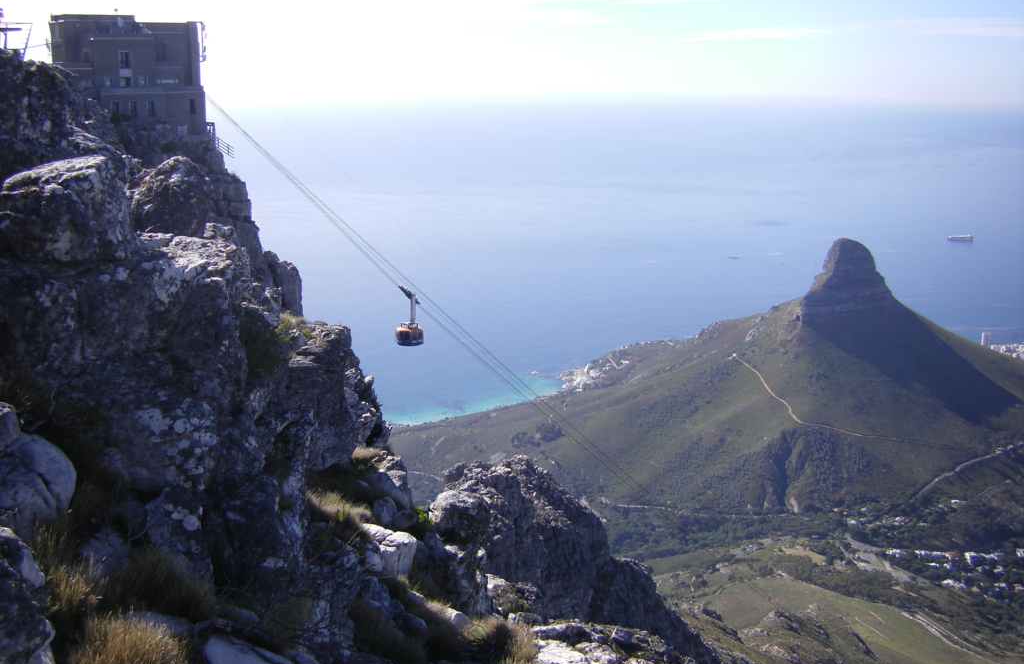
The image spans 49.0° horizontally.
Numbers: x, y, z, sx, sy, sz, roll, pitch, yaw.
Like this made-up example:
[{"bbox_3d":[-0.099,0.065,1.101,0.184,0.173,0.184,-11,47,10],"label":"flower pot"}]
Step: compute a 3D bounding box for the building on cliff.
[{"bbox_3d":[-53.565,-35.670,157.000,17.139,16.324,13.500,-10,16,-37],"label":"building on cliff"}]

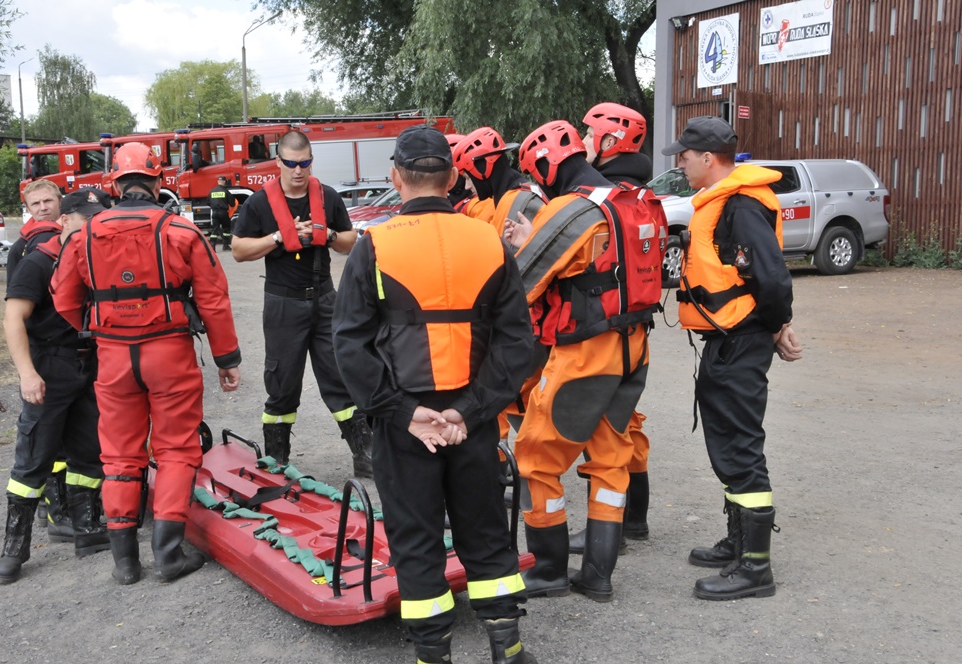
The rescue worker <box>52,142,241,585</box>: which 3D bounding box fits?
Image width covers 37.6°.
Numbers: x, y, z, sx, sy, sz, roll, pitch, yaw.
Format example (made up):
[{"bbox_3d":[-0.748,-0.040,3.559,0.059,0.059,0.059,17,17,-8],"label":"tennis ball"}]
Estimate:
[{"bbox_3d":[-1.348,0.114,5.720,0.680,1.740,0.460,-1,6,-6],"label":"rescue worker"}]

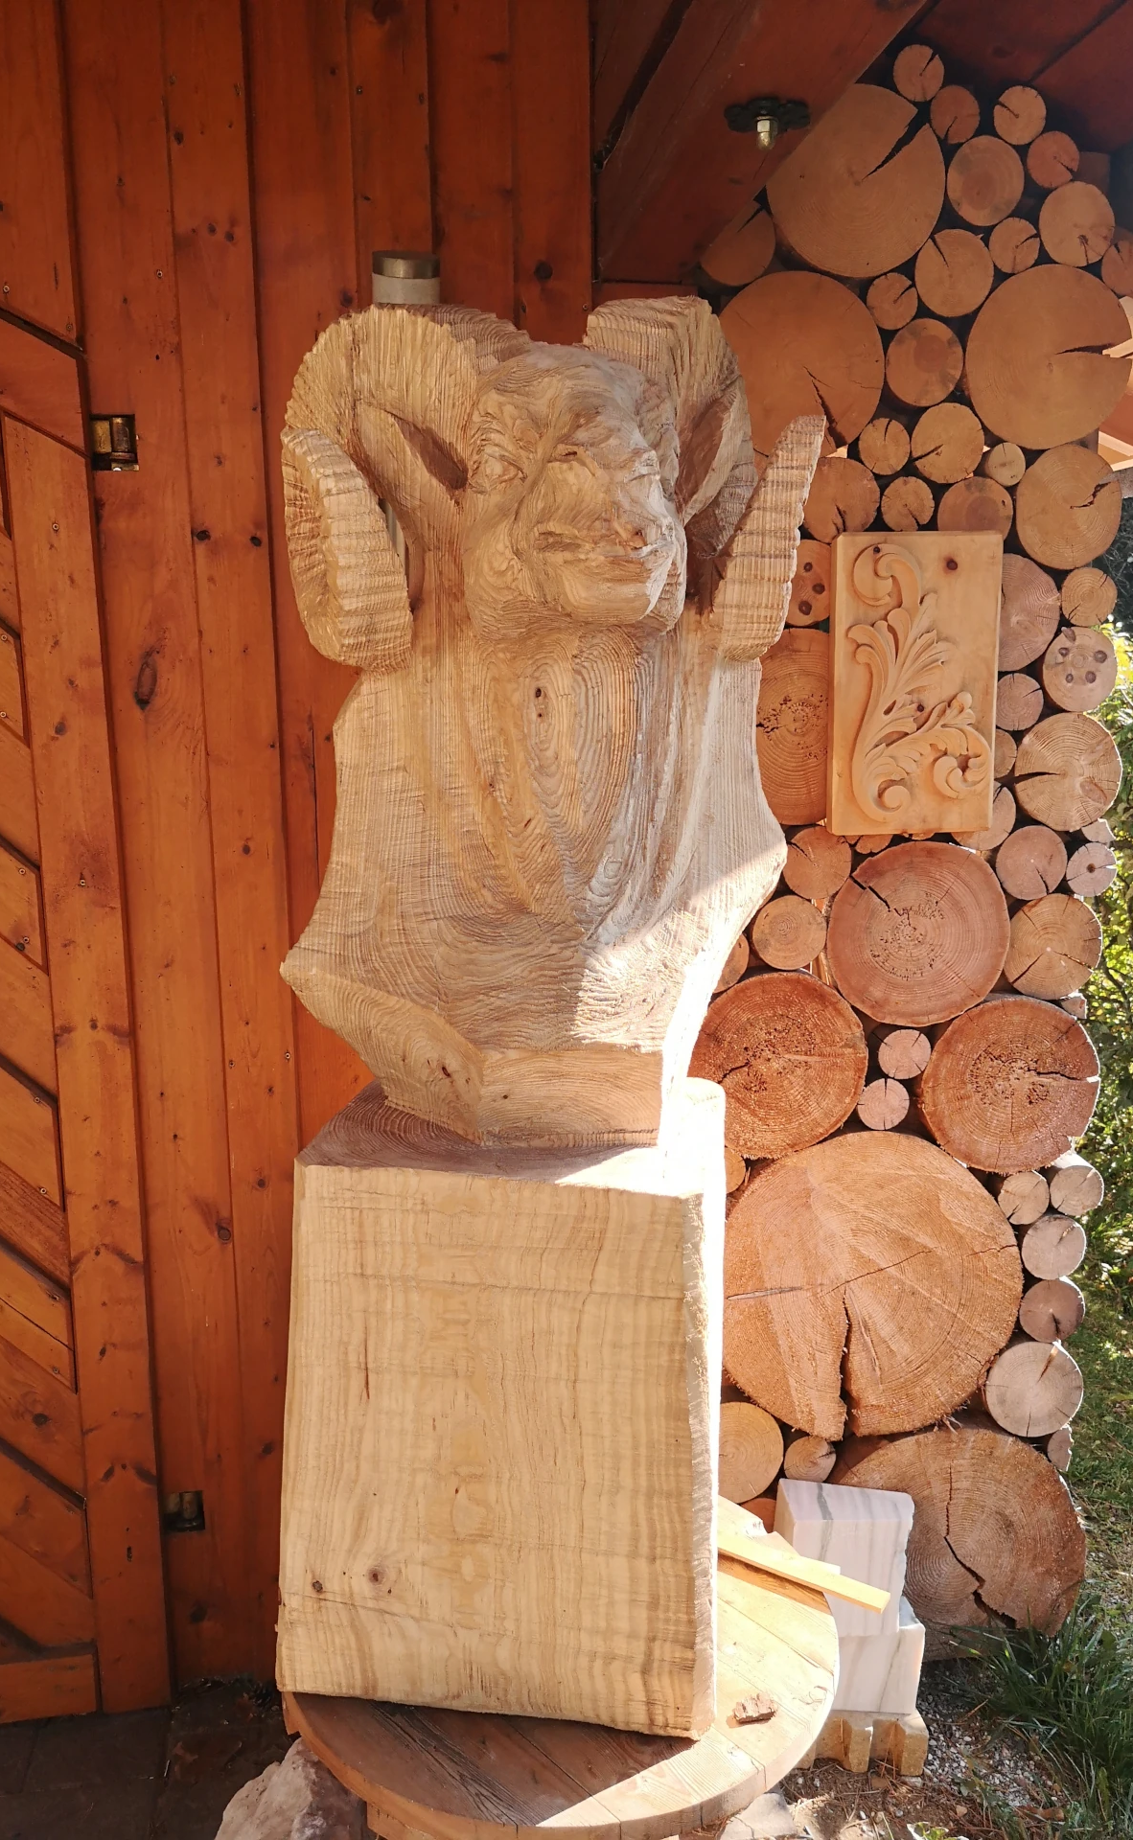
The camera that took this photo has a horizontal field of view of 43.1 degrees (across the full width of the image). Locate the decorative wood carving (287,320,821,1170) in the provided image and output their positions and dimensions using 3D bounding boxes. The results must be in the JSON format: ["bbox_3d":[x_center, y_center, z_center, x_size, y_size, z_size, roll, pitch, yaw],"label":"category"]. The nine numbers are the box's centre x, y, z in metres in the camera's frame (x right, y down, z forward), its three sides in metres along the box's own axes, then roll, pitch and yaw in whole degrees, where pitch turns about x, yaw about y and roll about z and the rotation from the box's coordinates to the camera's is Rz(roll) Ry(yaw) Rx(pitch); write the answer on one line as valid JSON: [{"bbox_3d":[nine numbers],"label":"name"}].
[{"bbox_3d":[-0.033,-0.177,1.418,0.510,0.801,0.398,-3,10,-15],"label":"decorative wood carving"}]

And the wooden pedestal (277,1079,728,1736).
[{"bbox_3d":[-0.058,0.492,1.541,0.433,0.554,0.326,1,10,9],"label":"wooden pedestal"}]

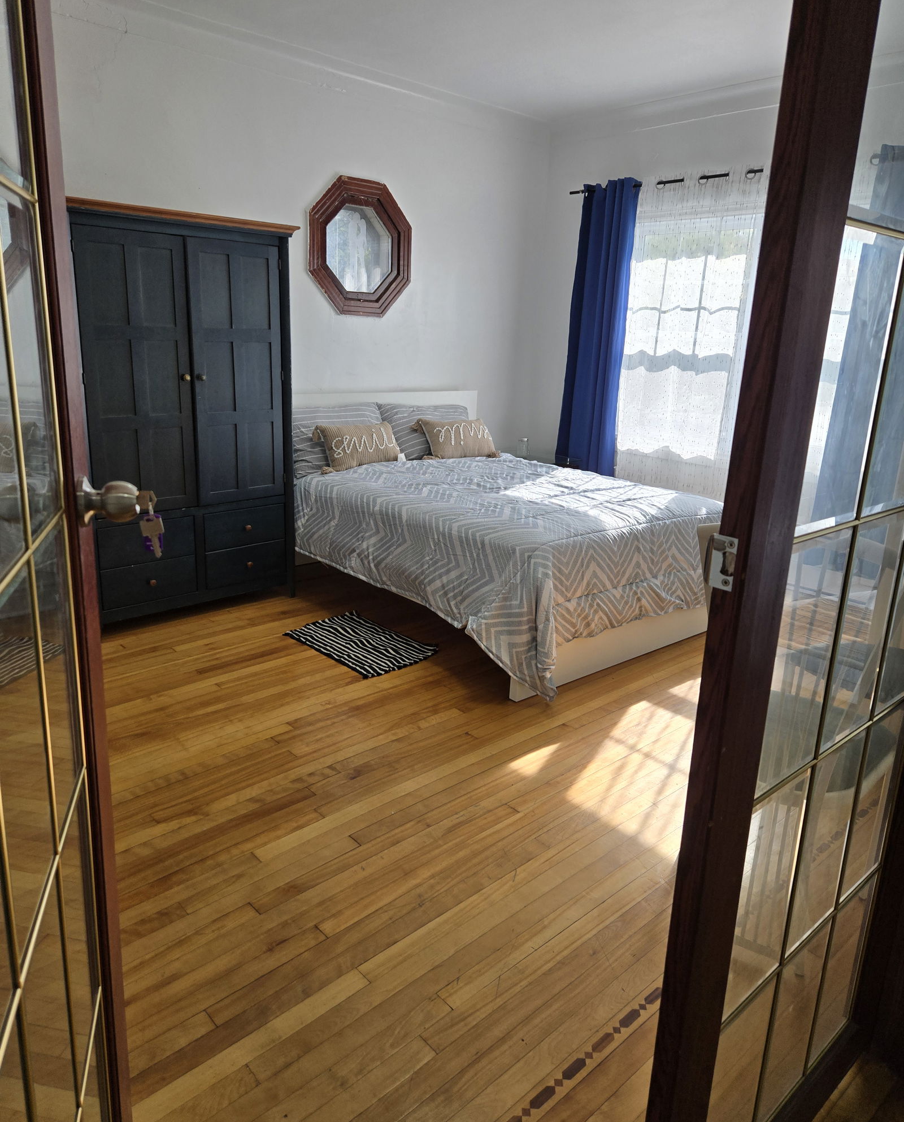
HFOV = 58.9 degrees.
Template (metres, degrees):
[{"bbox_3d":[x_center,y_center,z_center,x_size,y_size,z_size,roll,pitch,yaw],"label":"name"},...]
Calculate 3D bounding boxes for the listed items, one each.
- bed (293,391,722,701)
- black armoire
[{"bbox_3d":[0.228,-0.293,4.280,1.770,1.000,2.170,-11,21,-40],"label":"bed"},{"bbox_3d":[-1.329,-0.663,3.840,1.075,1.825,0.560,-11,21,-40],"label":"black armoire"}]

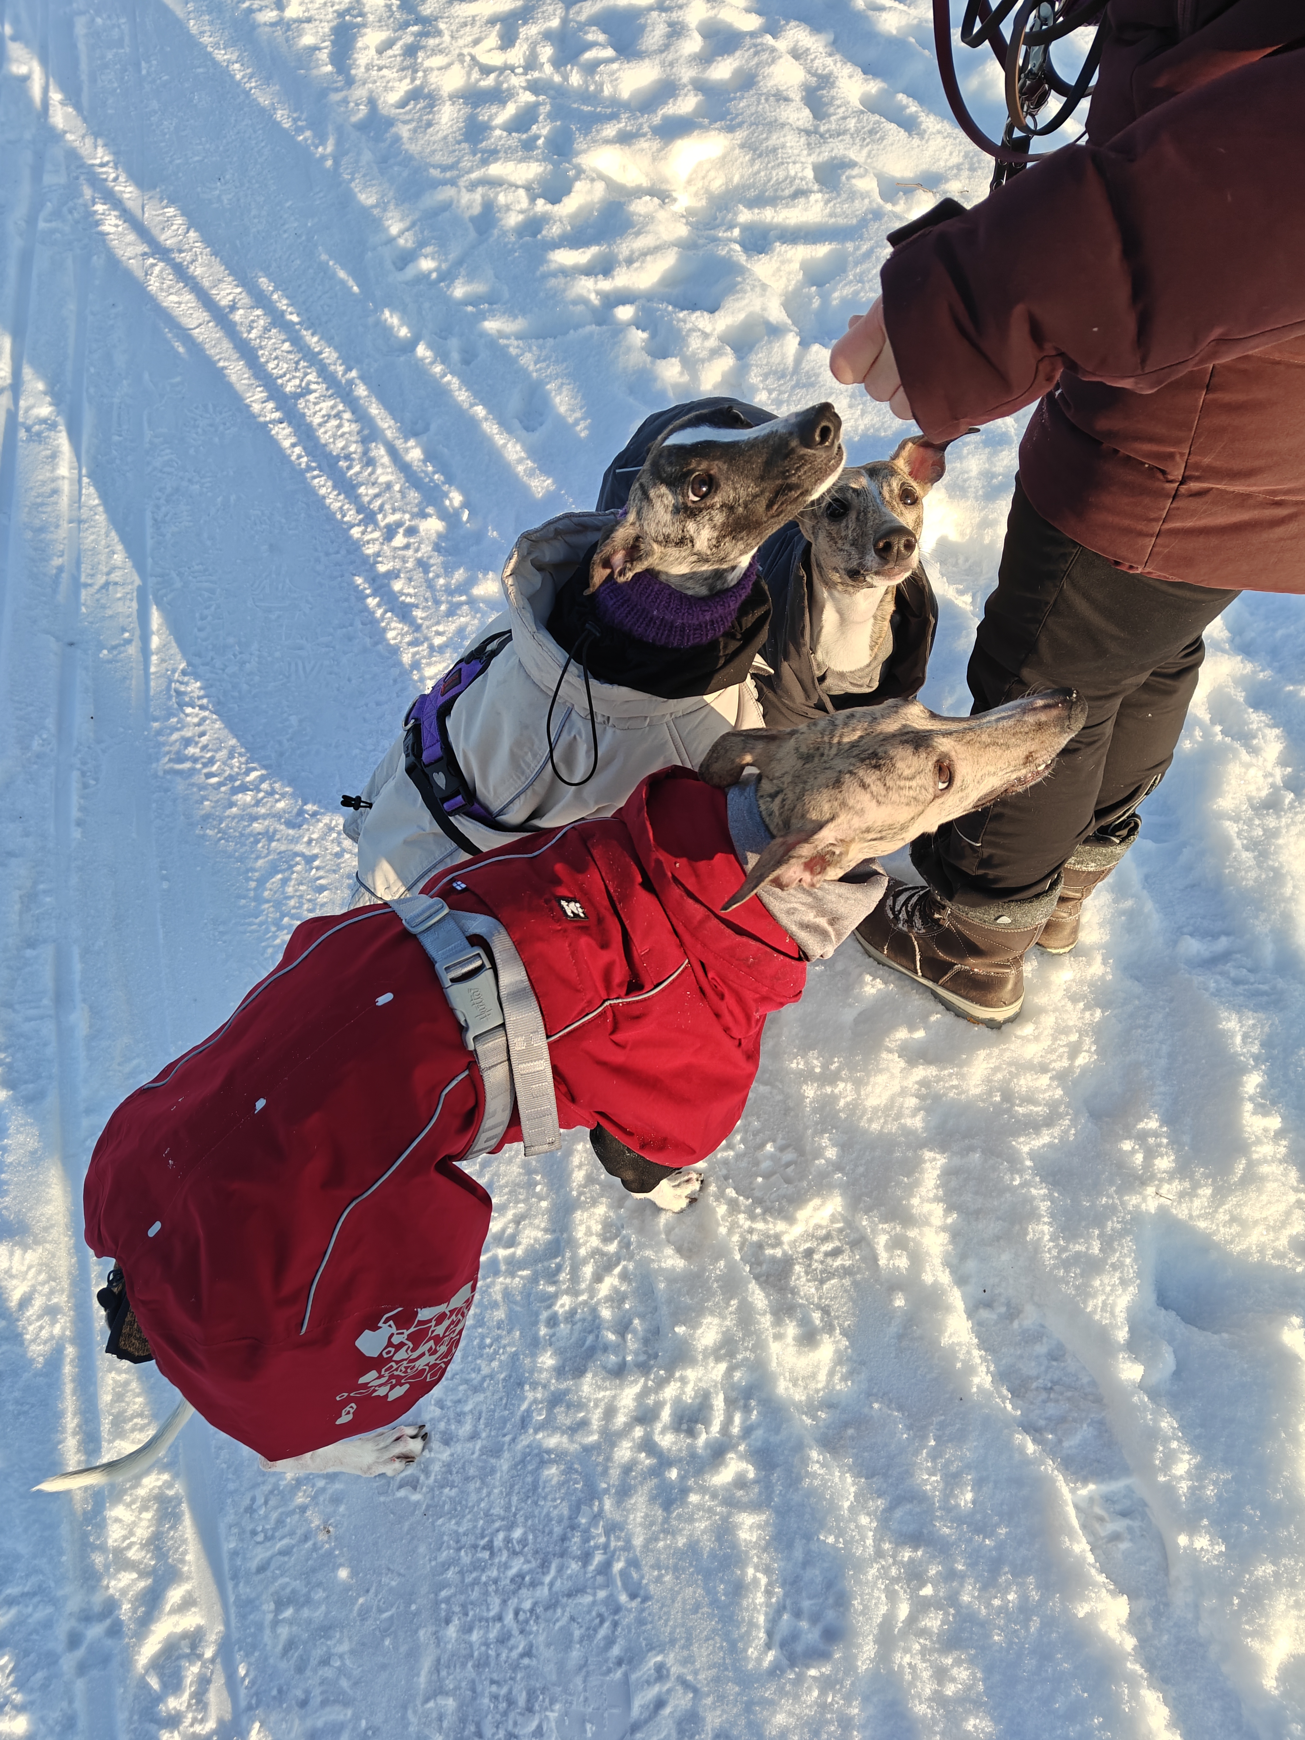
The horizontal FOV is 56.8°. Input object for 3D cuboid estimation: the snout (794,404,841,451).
[{"bbox_3d":[0.131,-0.353,0.960,0.036,0.034,0.037,-20,37,34],"label":"snout"}]

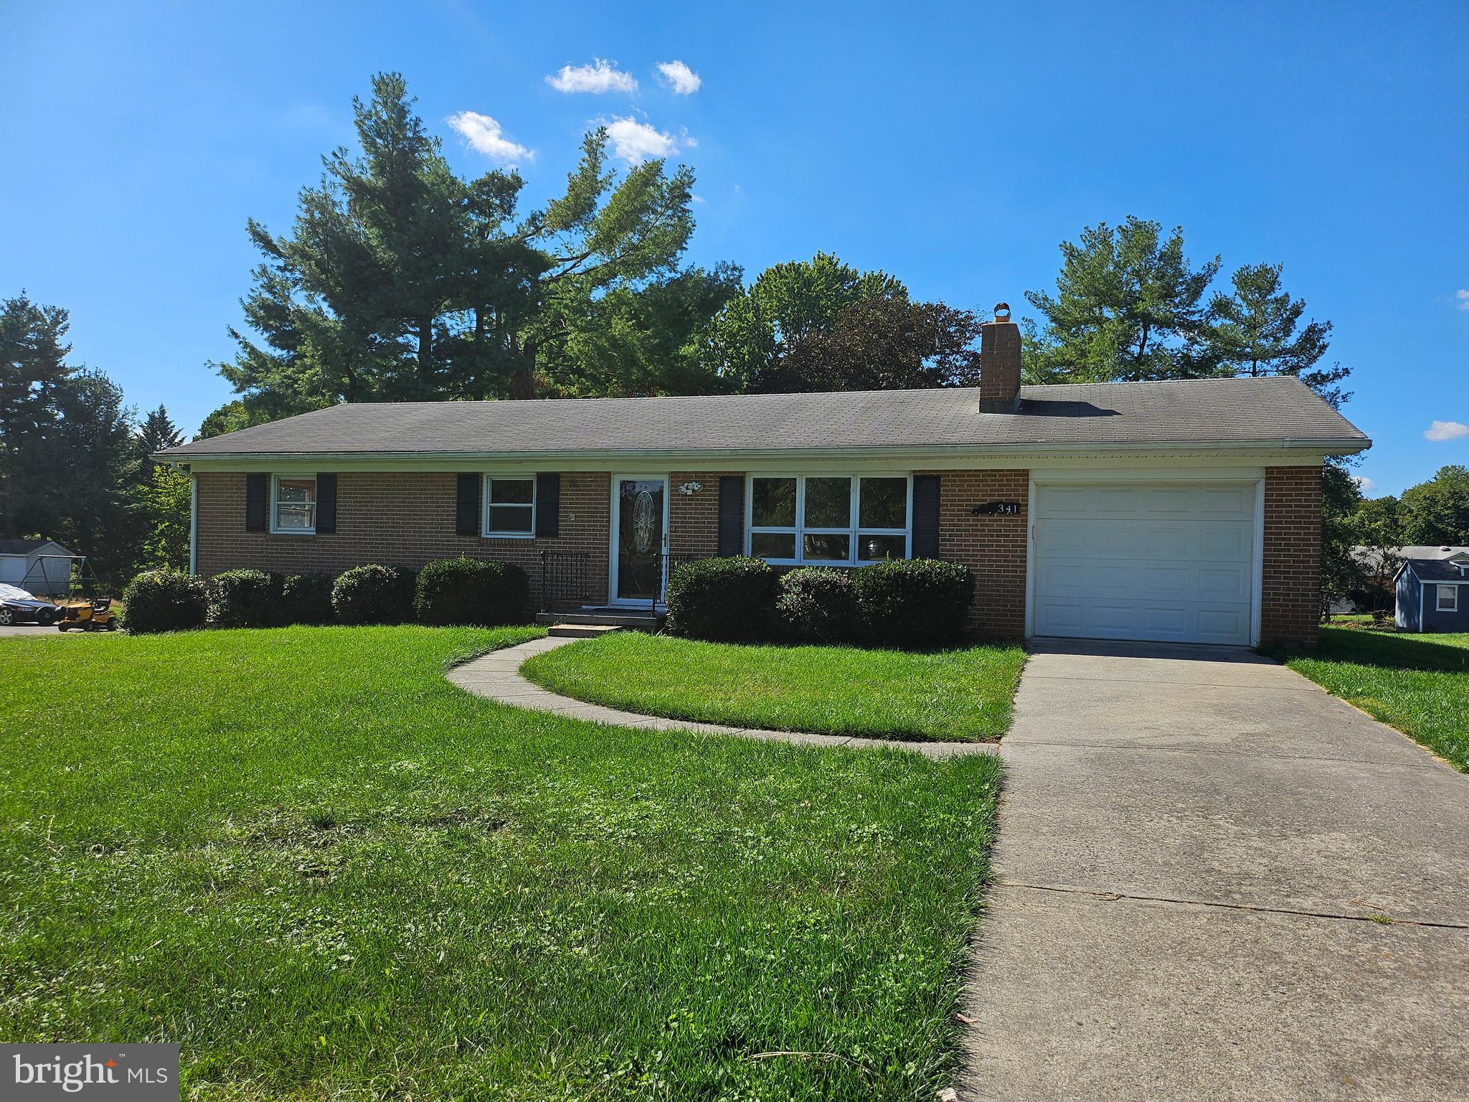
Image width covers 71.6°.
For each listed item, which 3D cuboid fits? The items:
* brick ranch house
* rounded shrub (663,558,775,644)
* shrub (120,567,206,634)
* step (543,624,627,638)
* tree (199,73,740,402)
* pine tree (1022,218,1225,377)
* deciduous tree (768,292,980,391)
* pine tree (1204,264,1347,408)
[{"bbox_3d":[0.075,-1.329,19.843,19.200,5.100,9.500,1,0,18],"label":"brick ranch house"},{"bbox_3d":[-0.184,0.649,14.332,1.550,1.160,1.400,1,0,18],"label":"rounded shrub"},{"bbox_3d":[-9.930,0.840,17.718,1.450,1.150,1.350,1,0,18],"label":"shrub"},{"bbox_3d":[-2.093,1.151,14.329,0.950,0.130,0.460,1,0,18],"label":"step"},{"bbox_3d":[-10.123,-8.175,39.002,19.320,20.255,14.000,1,0,0],"label":"tree"},{"bbox_3d":[14.355,-5.070,38.002,6.884,14.736,7.200,1,0,0],"label":"pine tree"},{"bbox_3d":[4.707,-3.334,35.002,7.424,11.039,7.300,1,0,0],"label":"deciduous tree"},{"bbox_3d":[19.655,-4.035,37.002,4.561,12.901,5.000,1,0,0],"label":"pine tree"}]

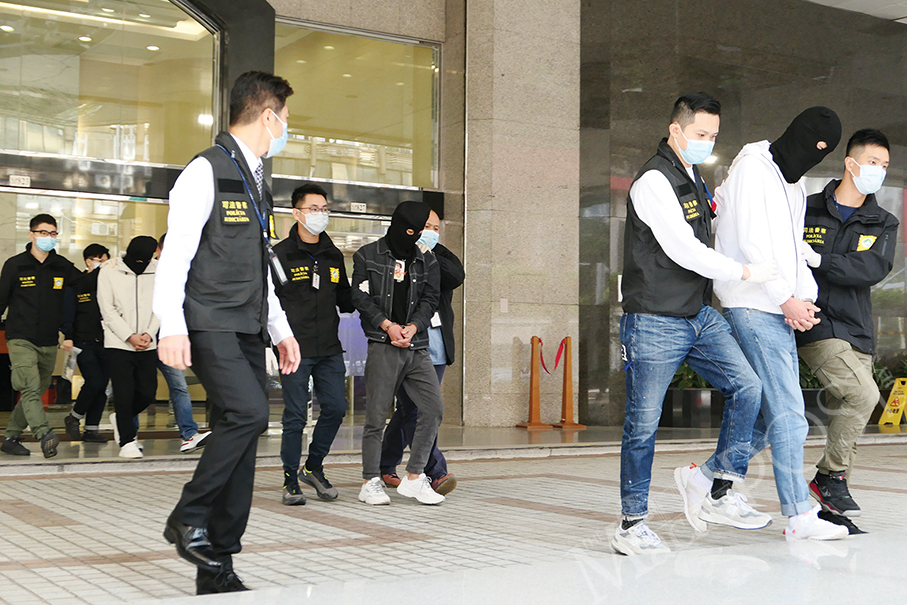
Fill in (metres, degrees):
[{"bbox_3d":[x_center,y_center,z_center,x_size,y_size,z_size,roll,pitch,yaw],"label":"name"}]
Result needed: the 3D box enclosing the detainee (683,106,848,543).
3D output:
[{"bbox_3d":[1.274,0.090,5.350,0.650,1.780,0.500,-1,-3,28],"label":"detainee"}]

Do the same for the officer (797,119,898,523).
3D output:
[{"bbox_3d":[1.695,0.129,5.650,0.520,1.759,0.480,3,-4,-42],"label":"officer"}]

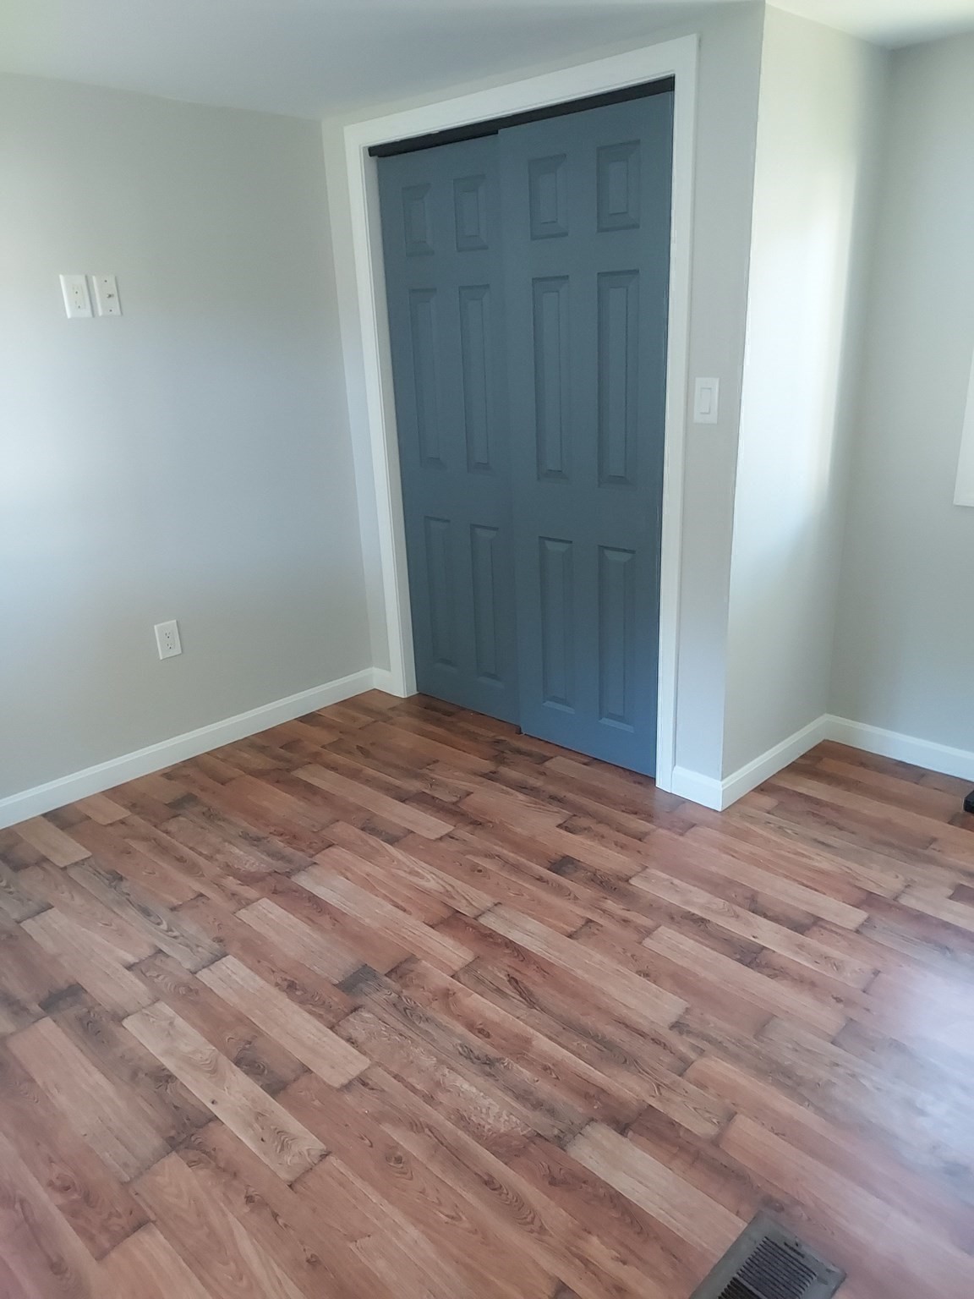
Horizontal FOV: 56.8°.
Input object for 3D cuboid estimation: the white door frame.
[{"bbox_3d":[0.092,-0.664,3.017,1.339,2.094,0.100,15,27,40],"label":"white door frame"}]

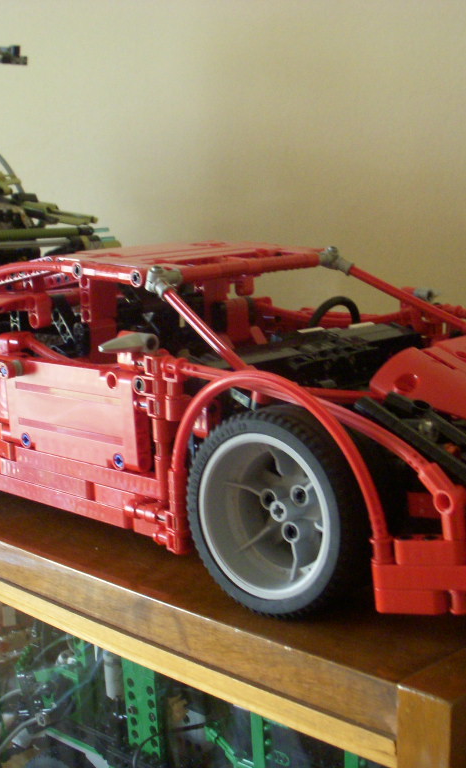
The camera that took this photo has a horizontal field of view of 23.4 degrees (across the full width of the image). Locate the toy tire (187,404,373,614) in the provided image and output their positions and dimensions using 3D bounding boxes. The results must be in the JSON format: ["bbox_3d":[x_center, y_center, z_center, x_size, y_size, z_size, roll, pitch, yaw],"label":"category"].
[{"bbox_3d":[0.022,0.042,0.390,0.069,0.069,0.037,6,13,40],"label":"toy tire"}]

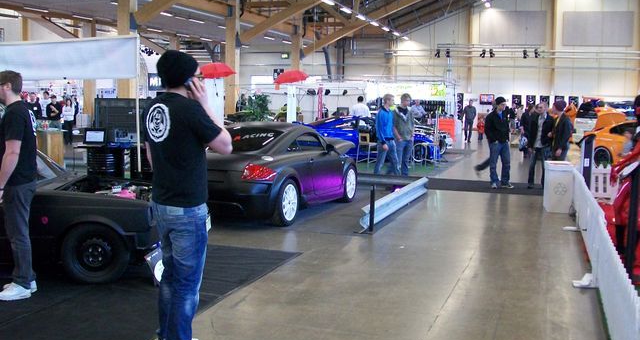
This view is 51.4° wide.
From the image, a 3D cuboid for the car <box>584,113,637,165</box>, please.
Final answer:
[{"bbox_3d":[8.364,-0.547,15.706,1.800,1.320,4.300,-3,7,-30],"label":"car"}]

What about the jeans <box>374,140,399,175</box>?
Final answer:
[{"bbox_3d":[1.389,-0.230,13.900,0.500,0.900,0.420,4,7,28],"label":"jeans"}]

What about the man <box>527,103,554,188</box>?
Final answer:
[{"bbox_3d":[4.255,-0.458,12.724,0.540,1.660,0.360,2,6,15],"label":"man"}]

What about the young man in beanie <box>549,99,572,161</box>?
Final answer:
[{"bbox_3d":[4.502,-0.436,12.394,0.360,1.690,0.520,-1,6,-12],"label":"young man in beanie"}]

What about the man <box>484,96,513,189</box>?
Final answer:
[{"bbox_3d":[3.465,-0.522,12.788,0.540,1.750,0.360,0,6,-10],"label":"man"}]

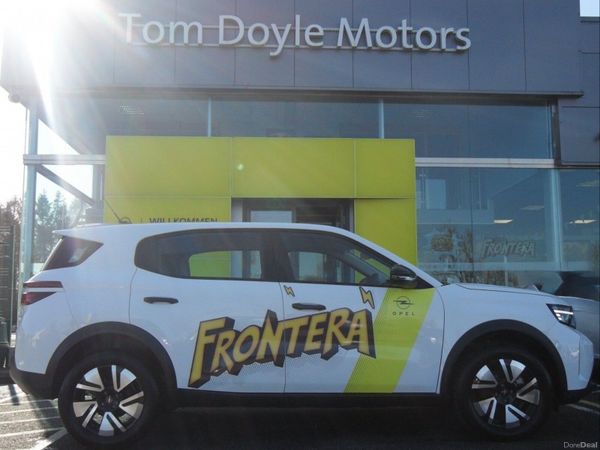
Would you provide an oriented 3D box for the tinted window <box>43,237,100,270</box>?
[{"bbox_3d":[-1.603,0.201,3.420,0.413,0.239,0.120,0,-4,-3],"label":"tinted window"}]

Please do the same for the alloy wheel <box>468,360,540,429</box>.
[{"bbox_3d":[1.389,1.152,3.399,0.483,0.483,0.200,0,-4,-3],"label":"alloy wheel"}]

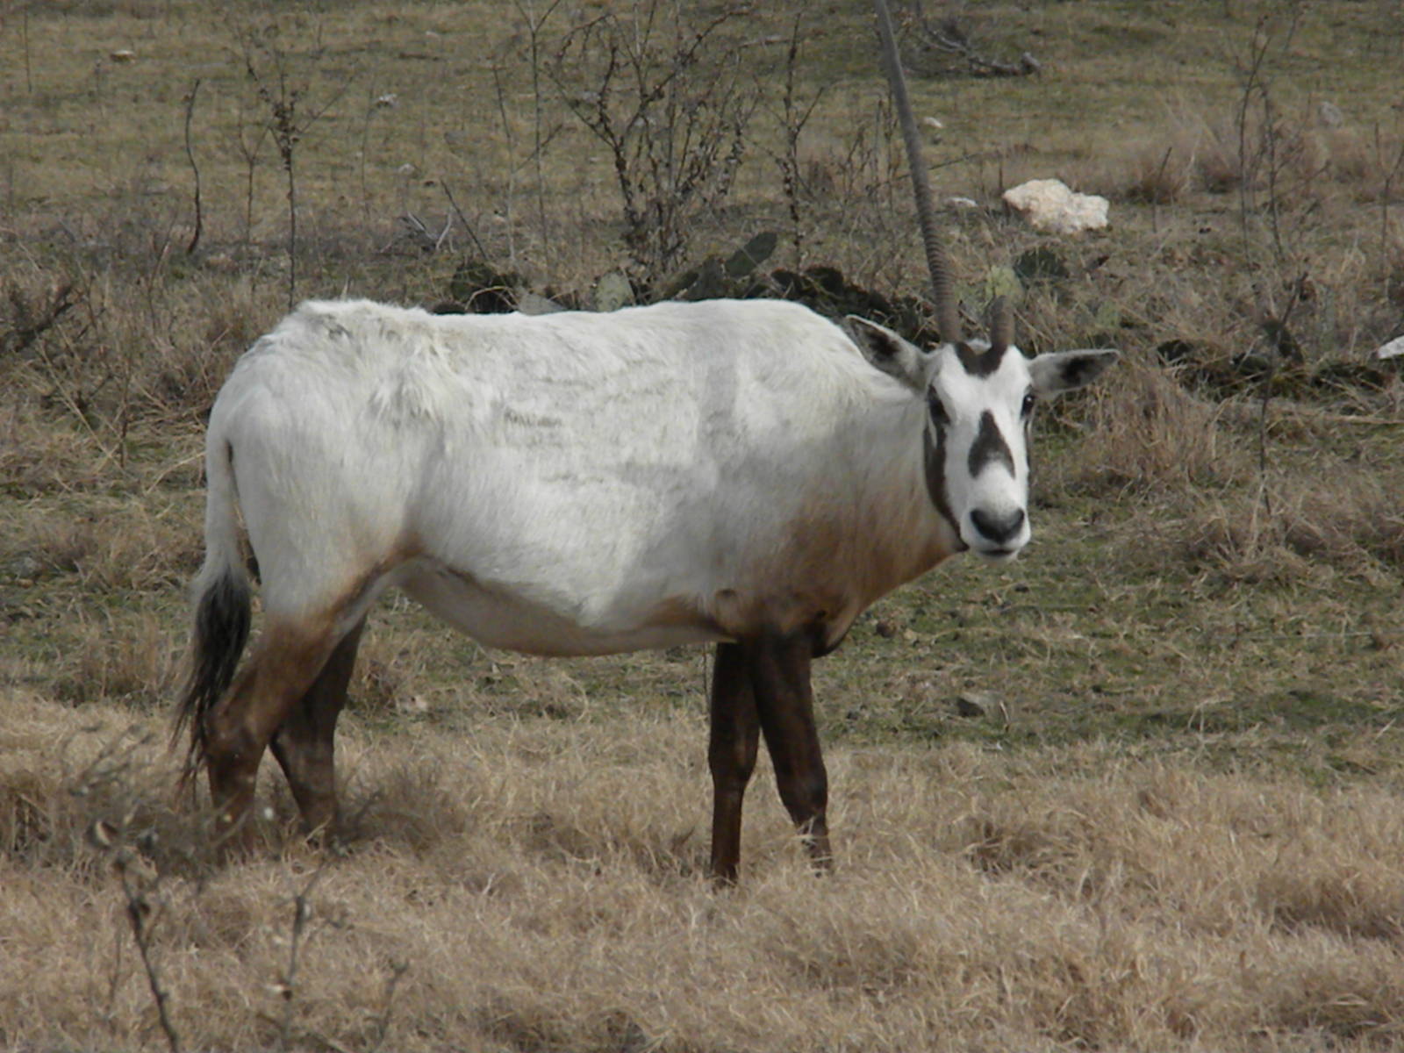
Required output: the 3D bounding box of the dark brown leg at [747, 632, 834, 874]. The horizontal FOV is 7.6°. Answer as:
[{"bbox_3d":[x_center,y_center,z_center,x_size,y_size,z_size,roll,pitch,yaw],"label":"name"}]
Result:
[{"bbox_3d":[0.139,0.365,16.450,0.132,0.394,0.080,1,4,10],"label":"dark brown leg"}]

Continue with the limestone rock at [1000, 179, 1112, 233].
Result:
[{"bbox_3d":[1.294,-1.167,38.500,0.388,0.200,0.270,0,4,0],"label":"limestone rock"}]

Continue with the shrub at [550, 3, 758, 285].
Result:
[{"bbox_3d":[-0.158,-1.261,35.000,0.692,0.968,0.600,0,4,0],"label":"shrub"}]

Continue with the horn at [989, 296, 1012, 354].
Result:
[{"bbox_3d":[0.465,-0.316,16.450,0.038,0.094,0.042,2,-8,-6],"label":"horn"}]

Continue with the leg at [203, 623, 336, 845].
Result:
[{"bbox_3d":[-0.681,0.338,16.600,0.207,0.369,0.095,1,4,10],"label":"leg"}]

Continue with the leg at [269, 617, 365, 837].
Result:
[{"bbox_3d":[-0.613,0.331,16.800,0.152,0.374,0.090,1,4,10],"label":"leg"}]

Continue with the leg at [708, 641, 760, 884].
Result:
[{"bbox_3d":[0.050,0.378,16.650,0.081,0.393,0.075,1,4,10],"label":"leg"}]

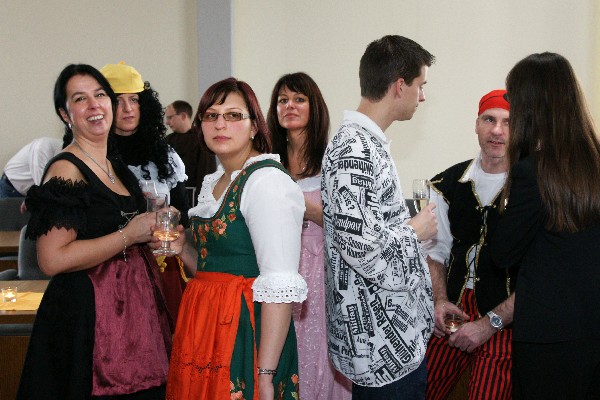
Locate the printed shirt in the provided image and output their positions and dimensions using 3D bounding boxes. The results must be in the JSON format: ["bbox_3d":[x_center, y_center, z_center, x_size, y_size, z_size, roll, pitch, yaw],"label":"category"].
[{"bbox_3d":[0.232,0.108,1.960,0.350,0.760,0.500,-1,5,-10],"label":"printed shirt"}]

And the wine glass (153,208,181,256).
[{"bbox_3d":[-0.385,0.094,1.880,0.075,0.130,0.075,3,7,0],"label":"wine glass"}]

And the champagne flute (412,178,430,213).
[{"bbox_3d":[0.356,0.036,1.860,0.052,0.190,0.052,-5,5,0],"label":"champagne flute"}]

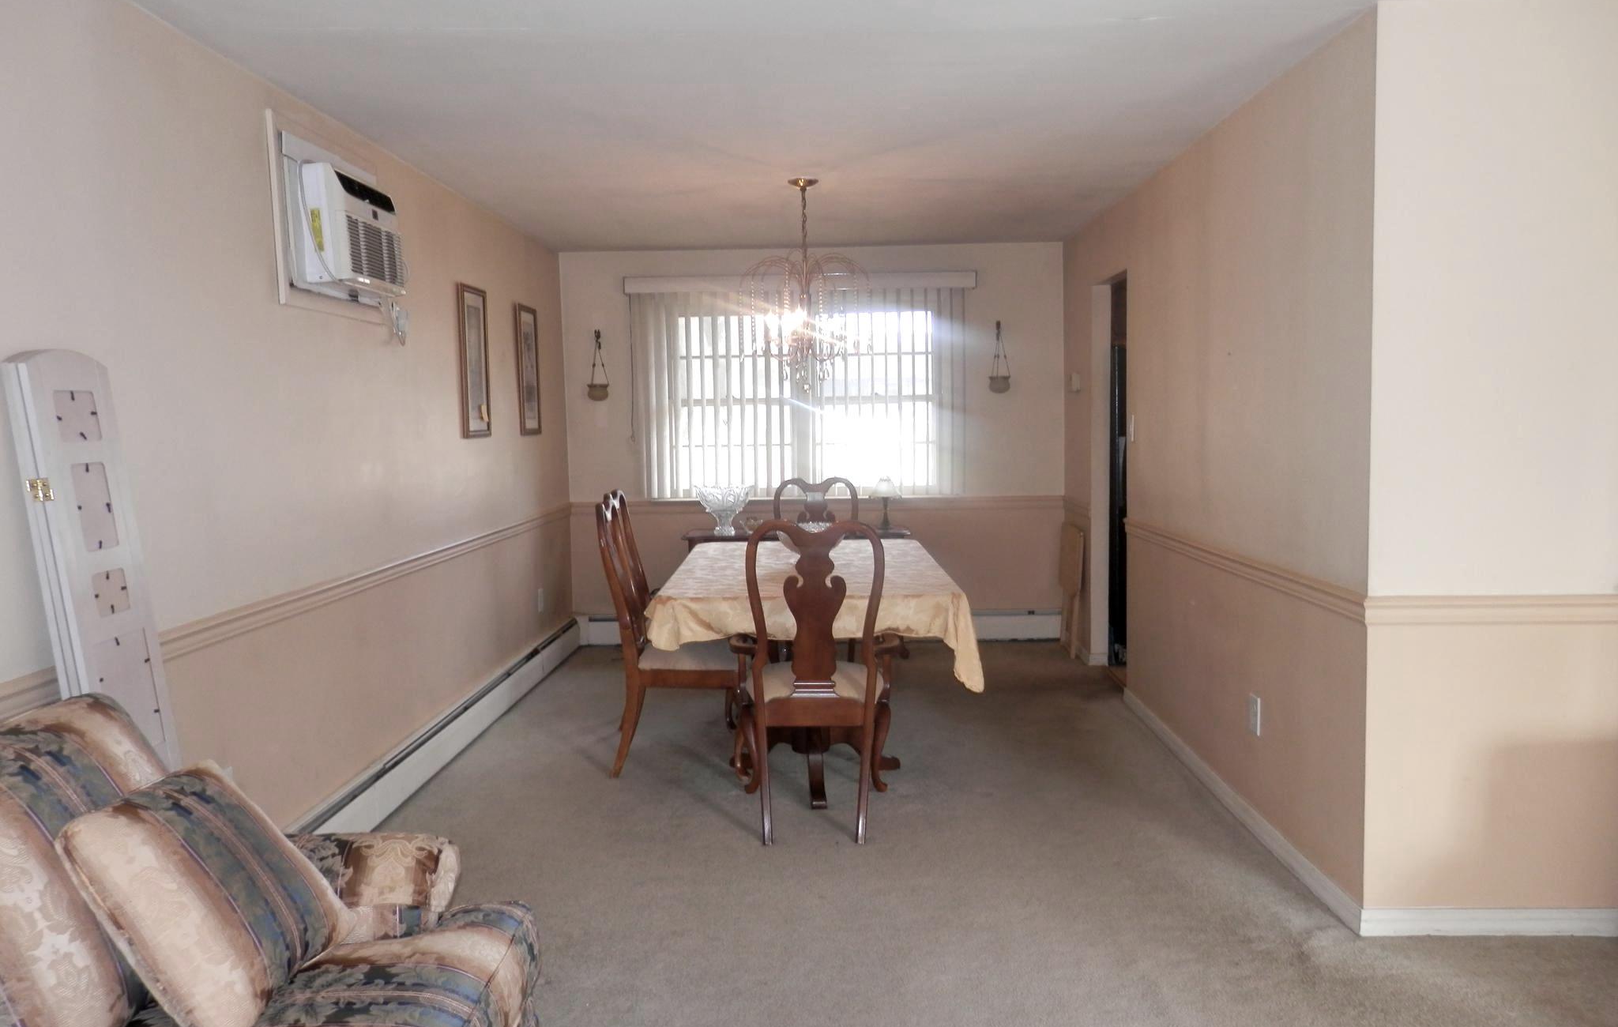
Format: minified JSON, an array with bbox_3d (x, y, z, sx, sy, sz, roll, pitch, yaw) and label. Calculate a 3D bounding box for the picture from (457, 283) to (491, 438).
[{"bbox_3d":[-1.519,-0.680,5.287,0.030,0.669,0.390,-1,5,1],"label":"picture"}]

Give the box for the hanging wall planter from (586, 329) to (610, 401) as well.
[{"bbox_3d":[-1.257,-0.886,6.970,0.134,0.430,0.123,-1,5,2],"label":"hanging wall planter"}]

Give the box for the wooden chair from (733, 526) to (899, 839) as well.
[{"bbox_3d":[0.027,0.519,3.955,0.560,1.038,0.589,-1,5,2],"label":"wooden chair"}]

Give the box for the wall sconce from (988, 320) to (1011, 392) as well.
[{"bbox_3d":[1.119,-0.919,6.855,0.131,0.417,0.092,-1,5,2],"label":"wall sconce"}]

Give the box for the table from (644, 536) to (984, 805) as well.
[{"bbox_3d":[0.009,0.587,4.813,1.100,0.762,1.833,-1,5,-1],"label":"table"}]

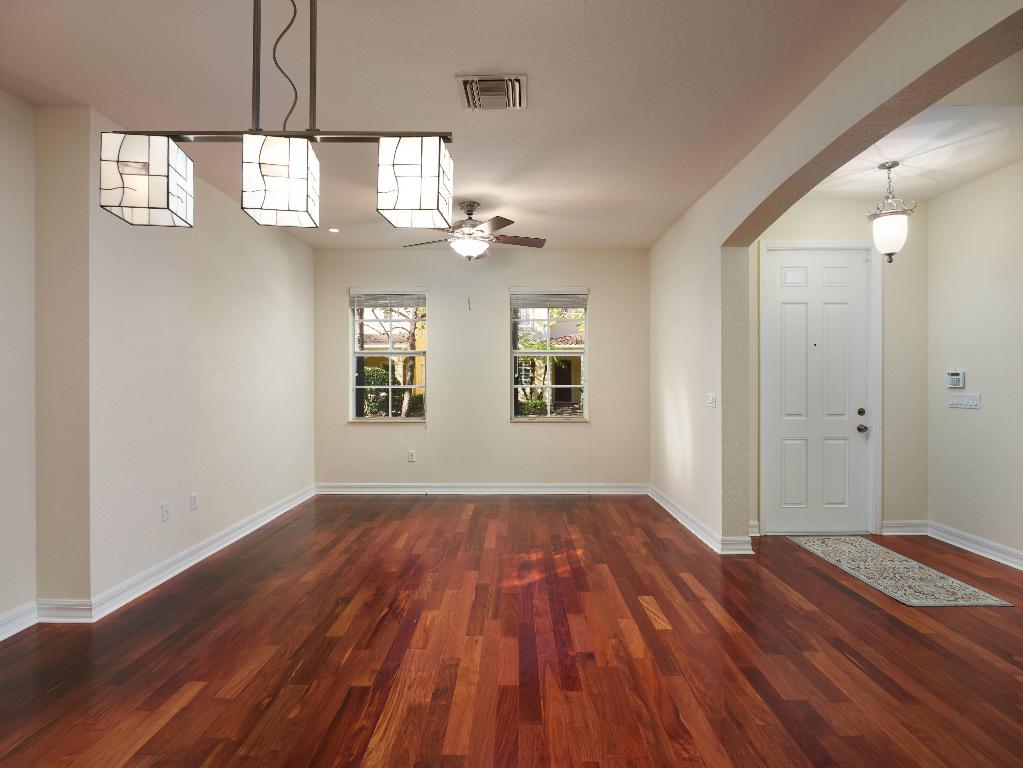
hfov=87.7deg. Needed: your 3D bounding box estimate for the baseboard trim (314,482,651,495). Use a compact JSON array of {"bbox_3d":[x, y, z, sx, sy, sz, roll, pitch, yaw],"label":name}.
[{"bbox_3d":[-0.335,1.208,6.150,3.890,0.132,0.028,0,0,0],"label":"baseboard trim"}]

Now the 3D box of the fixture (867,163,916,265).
[{"bbox_3d":[2.721,-1.225,3.827,0.300,0.700,0.300,0,0,0],"label":"fixture"}]

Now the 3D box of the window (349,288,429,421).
[{"bbox_3d":[-1.435,-0.344,6.210,0.890,1.500,0.120,0,0,0],"label":"window"}]

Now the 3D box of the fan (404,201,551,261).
[{"bbox_3d":[-0.334,-1.316,4.648,1.290,0.490,1.270,0,0,0],"label":"fan"}]

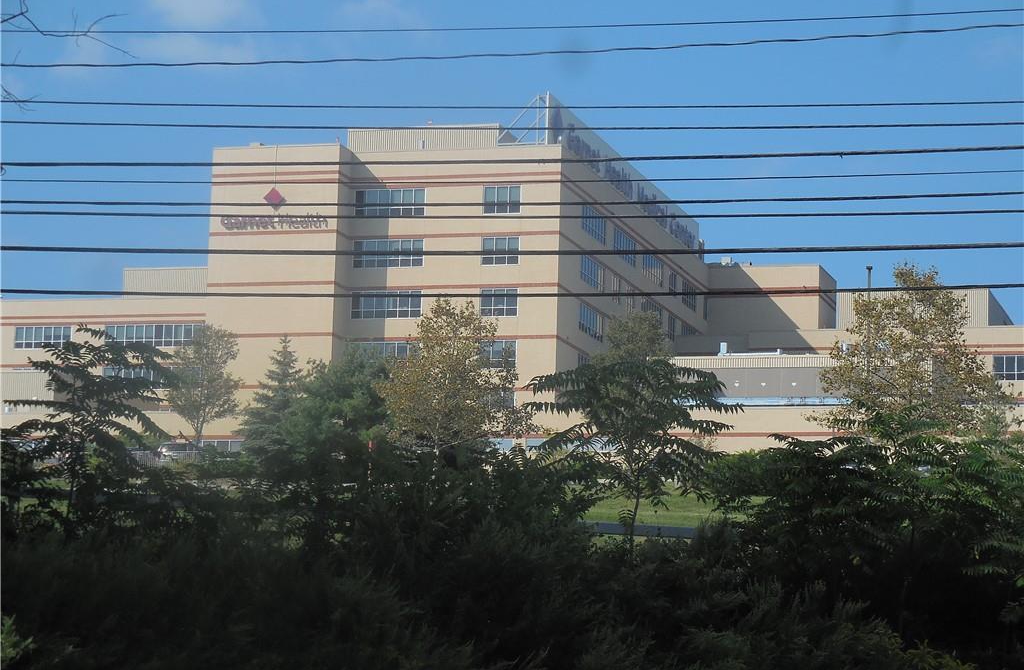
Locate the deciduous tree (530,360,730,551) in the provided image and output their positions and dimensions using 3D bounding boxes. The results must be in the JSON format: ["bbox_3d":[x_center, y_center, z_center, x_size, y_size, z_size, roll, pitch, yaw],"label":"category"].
[{"bbox_3d":[1.319,1.450,32.001,2.270,2.430,2.160,2,-9,0],"label":"deciduous tree"}]

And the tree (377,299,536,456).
[{"bbox_3d":[-2.680,2.803,140.003,7.570,9.160,7.190,2,-9,0],"label":"tree"}]

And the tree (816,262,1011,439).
[{"bbox_3d":[17.772,1.759,128.004,8.480,9.990,8.060,2,-9,0],"label":"tree"}]

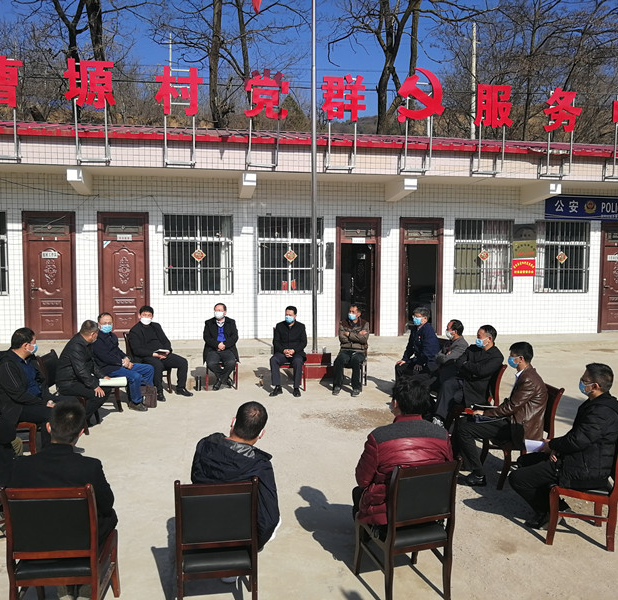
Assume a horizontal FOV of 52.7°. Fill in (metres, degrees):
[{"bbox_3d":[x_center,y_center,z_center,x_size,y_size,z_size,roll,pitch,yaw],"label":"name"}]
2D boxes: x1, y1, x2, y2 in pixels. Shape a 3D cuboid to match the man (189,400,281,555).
[{"bbox_3d":[-0.447,1.203,3.864,0.560,1.270,0.760,0,4,-7],"label":"man"}]

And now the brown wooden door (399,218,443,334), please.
[{"bbox_3d":[2.619,-0.532,14.577,1.057,2.752,0.130,0,4,-10],"label":"brown wooden door"}]

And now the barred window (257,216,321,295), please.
[{"bbox_3d":[-0.400,-0.997,14.009,1.450,1.731,0.100,0,4,-10],"label":"barred window"}]

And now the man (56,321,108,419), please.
[{"bbox_3d":[-2.725,0.906,7.574,0.700,1.280,0.550,1,4,6],"label":"man"}]

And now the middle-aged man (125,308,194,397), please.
[{"bbox_3d":[-2.244,0.762,9.318,0.850,1.310,0.600,3,5,41],"label":"middle-aged man"}]

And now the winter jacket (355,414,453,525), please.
[{"bbox_3d":[0.597,1.098,4.140,0.580,0.660,0.430,-1,4,-18],"label":"winter jacket"}]

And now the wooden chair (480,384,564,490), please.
[{"bbox_3d":[2.024,1.258,5.930,0.575,0.922,0.494,0,4,-1],"label":"wooden chair"}]

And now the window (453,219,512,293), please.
[{"bbox_3d":[4.154,-1.024,14.775,1.464,1.750,0.100,0,4,-10],"label":"window"}]

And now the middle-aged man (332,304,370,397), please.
[{"bbox_3d":[0.639,0.775,9.954,0.560,1.330,0.770,2,4,18],"label":"middle-aged man"}]

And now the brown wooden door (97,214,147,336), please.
[{"bbox_3d":[-3.945,-0.510,13.365,1.038,2.700,0.120,0,4,-10],"label":"brown wooden door"}]

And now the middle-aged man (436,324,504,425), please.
[{"bbox_3d":[1.756,0.959,7.029,0.720,1.300,0.540,-1,4,-12],"label":"middle-aged man"}]

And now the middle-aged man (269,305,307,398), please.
[{"bbox_3d":[-0.324,0.757,9.587,0.580,1.300,0.780,0,4,2],"label":"middle-aged man"}]

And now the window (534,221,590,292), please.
[{"bbox_3d":[6.168,-1.033,15.178,1.450,1.742,0.100,0,4,-10],"label":"window"}]

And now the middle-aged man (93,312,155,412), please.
[{"bbox_3d":[-2.564,0.821,8.570,0.860,1.300,0.580,2,4,24],"label":"middle-aged man"}]

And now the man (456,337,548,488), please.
[{"bbox_3d":[1.866,1.093,6.037,0.860,1.330,0.520,1,4,0],"label":"man"}]

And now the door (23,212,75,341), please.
[{"bbox_3d":[-5.388,-0.510,13.010,1.045,2.659,0.120,0,4,-10],"label":"door"}]

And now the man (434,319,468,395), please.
[{"bbox_3d":[1.744,0.930,8.129,0.810,1.330,0.520,0,4,-6],"label":"man"}]

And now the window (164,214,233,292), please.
[{"bbox_3d":[-2.367,-0.962,13.439,1.469,1.727,0.100,0,4,-10],"label":"window"}]

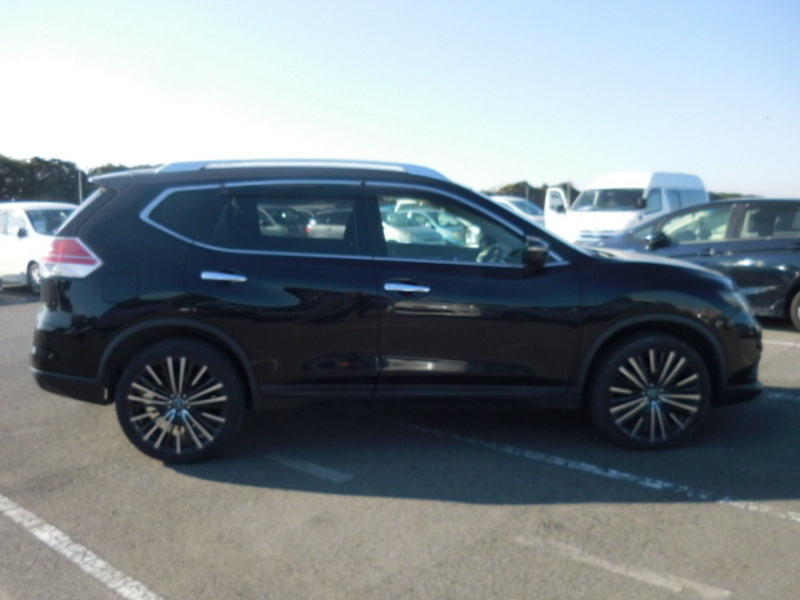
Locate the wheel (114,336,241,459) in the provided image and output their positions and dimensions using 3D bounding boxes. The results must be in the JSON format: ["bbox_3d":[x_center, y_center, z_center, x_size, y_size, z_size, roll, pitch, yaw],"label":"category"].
[{"bbox_3d":[-1.234,0.563,4.320,0.690,0.690,0.240,-1,7,-5],"label":"wheel"}]

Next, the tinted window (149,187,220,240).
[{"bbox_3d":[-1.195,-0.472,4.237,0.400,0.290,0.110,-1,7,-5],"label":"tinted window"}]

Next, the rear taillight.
[{"bbox_3d":[-1.806,-0.237,4.214,0.360,0.235,0.270,-1,7,-5],"label":"rear taillight"}]

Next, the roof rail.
[{"bbox_3d":[-0.539,-0.762,4.410,1.740,0.110,0.080,-1,7,-5],"label":"roof rail"}]

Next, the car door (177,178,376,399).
[{"bbox_3d":[-0.690,-0.062,4.287,1.130,1.200,0.250,-1,7,-5],"label":"car door"}]

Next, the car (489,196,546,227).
[{"bbox_3d":[3.058,-1.767,19.798,4.500,1.640,1.730,6,9,41],"label":"car"}]

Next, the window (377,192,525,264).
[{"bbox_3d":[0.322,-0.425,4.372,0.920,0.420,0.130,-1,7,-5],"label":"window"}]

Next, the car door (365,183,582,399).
[{"bbox_3d":[0.434,-0.070,4.395,1.210,1.200,0.250,-1,7,-5],"label":"car door"}]

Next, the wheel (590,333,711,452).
[{"bbox_3d":[1.486,0.532,4.579,0.690,0.690,0.240,-1,7,-5],"label":"wheel"}]

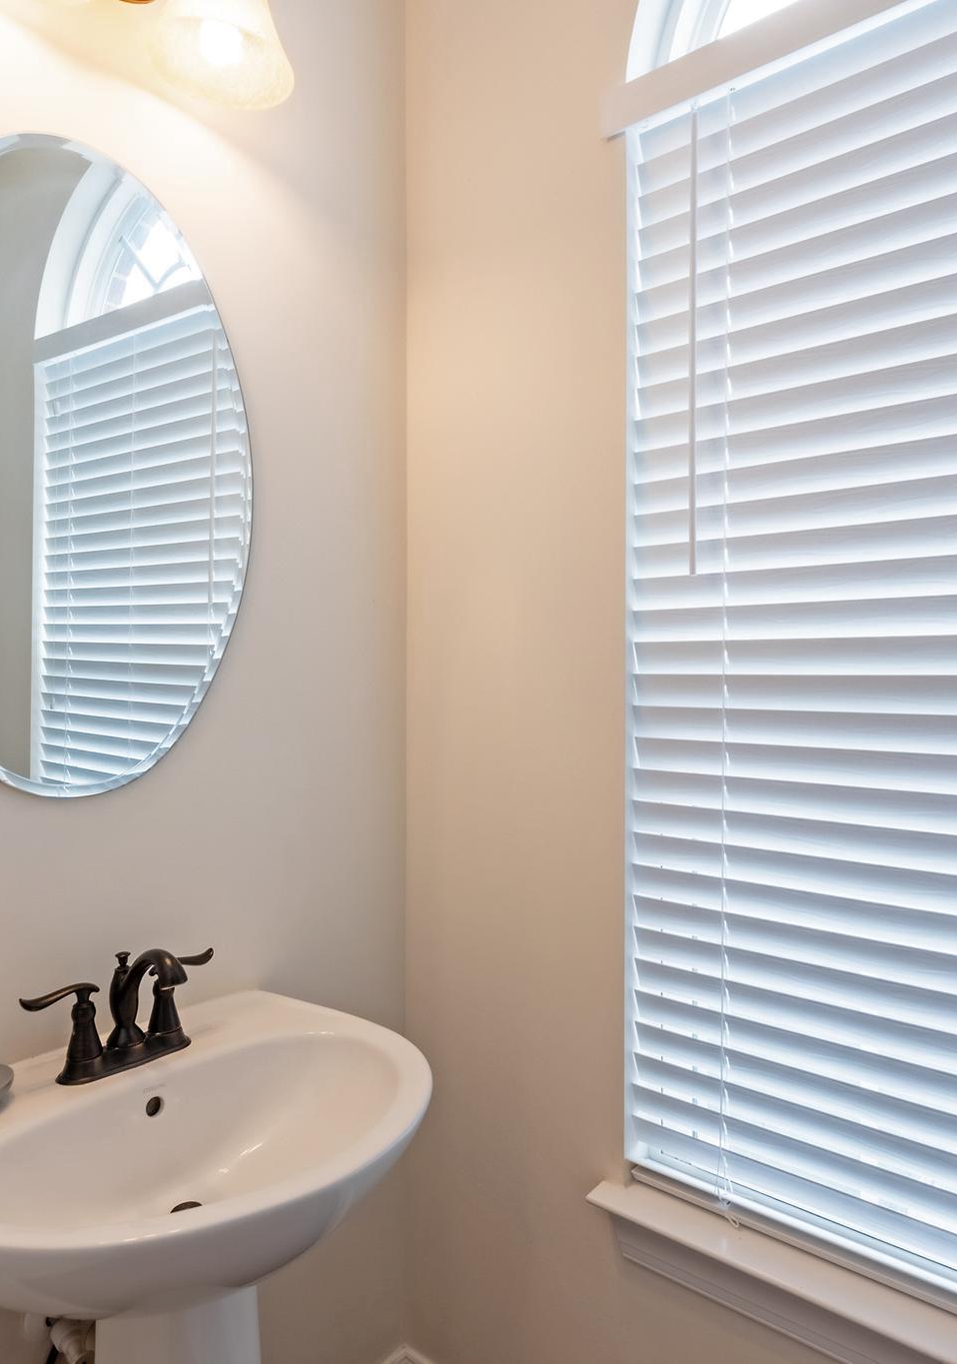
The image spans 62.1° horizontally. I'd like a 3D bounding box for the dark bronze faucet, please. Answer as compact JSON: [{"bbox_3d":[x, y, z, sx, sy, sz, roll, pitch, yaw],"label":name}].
[{"bbox_3d":[-0.404,0.399,0.970,0.167,0.157,0.243,0,0,41],"label":"dark bronze faucet"}]

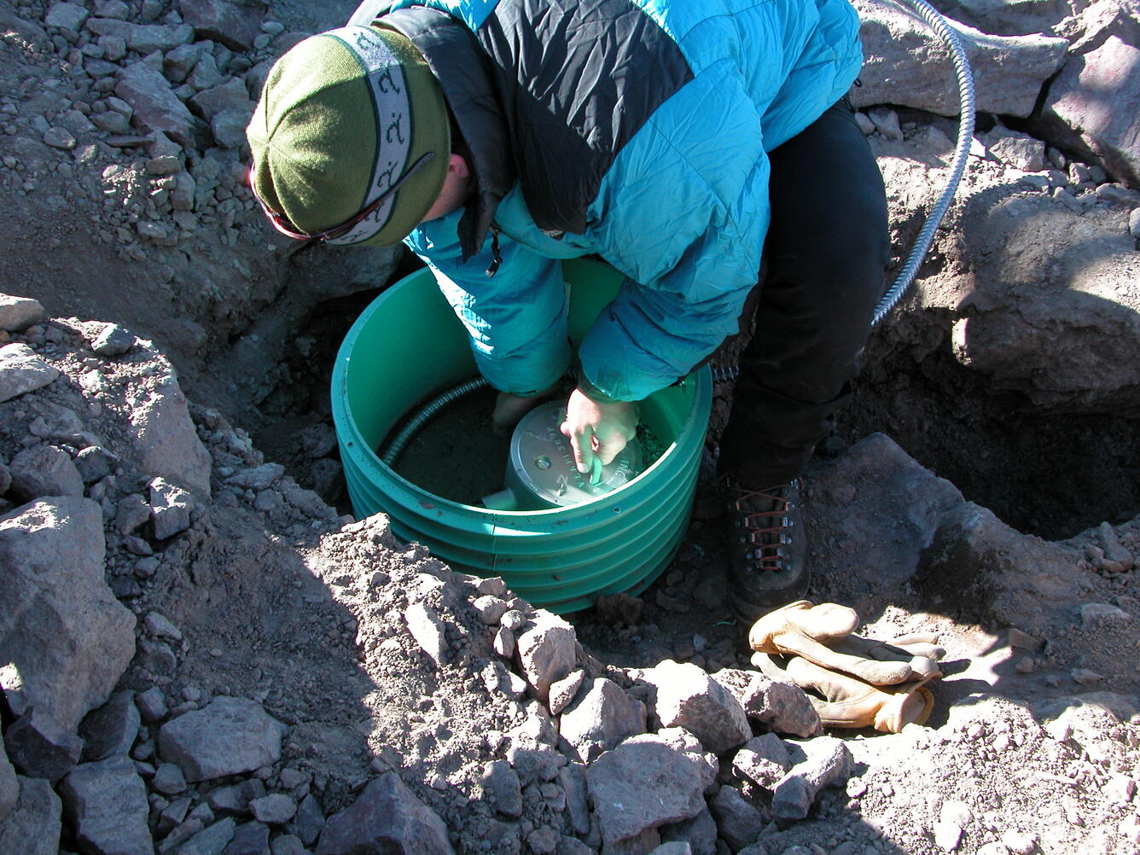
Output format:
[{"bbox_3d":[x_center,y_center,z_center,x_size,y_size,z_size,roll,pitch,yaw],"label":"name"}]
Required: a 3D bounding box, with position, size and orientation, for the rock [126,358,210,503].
[{"bbox_3d":[-0.539,0.001,1.550,0.105,0.075,0.212,-10,53,-9],"label":"rock"}]

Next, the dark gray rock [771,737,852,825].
[{"bbox_3d":[0.284,0.416,1.355,0.068,0.062,0.115,38,61,26],"label":"dark gray rock"}]

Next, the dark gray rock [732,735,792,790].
[{"bbox_3d":[0.230,0.400,1.375,0.072,0.052,0.060,16,53,12],"label":"dark gray rock"}]

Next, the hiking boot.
[{"bbox_3d":[0.267,0.096,1.578,0.110,0.160,0.290,0,52,0],"label":"hiking boot"}]

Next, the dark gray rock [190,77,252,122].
[{"bbox_3d":[-0.570,-0.535,1.880,0.105,0.060,0.065,-8,52,-6],"label":"dark gray rock"}]

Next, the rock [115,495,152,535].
[{"bbox_3d":[-0.562,0.112,1.487,0.041,0.036,0.050,-10,53,-9],"label":"rock"}]

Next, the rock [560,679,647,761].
[{"bbox_3d":[0.038,0.341,1.345,0.095,0.080,0.080,0,52,0],"label":"rock"}]

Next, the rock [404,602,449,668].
[{"bbox_3d":[-0.180,0.260,1.444,0.041,0.036,0.086,-18,54,-15],"label":"rock"}]

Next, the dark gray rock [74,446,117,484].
[{"bbox_3d":[-0.580,0.046,1.410,0.052,0.045,0.043,0,52,0],"label":"dark gray rock"}]

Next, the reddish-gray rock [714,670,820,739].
[{"bbox_3d":[0.237,0.334,1.390,0.117,0.068,0.068,14,53,11],"label":"reddish-gray rock"}]

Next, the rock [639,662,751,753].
[{"bbox_3d":[0.160,0.356,1.466,0.135,0.078,0.091,18,53,12],"label":"rock"}]

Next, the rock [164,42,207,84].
[{"bbox_3d":[-0.689,-0.654,2.063,0.066,0.052,0.073,-23,56,-18],"label":"rock"}]

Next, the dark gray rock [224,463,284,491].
[{"bbox_3d":[-0.432,0.068,1.577,0.080,0.026,0.033,-6,52,-6],"label":"dark gray rock"}]

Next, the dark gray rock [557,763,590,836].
[{"bbox_3d":[0.004,0.423,1.310,0.037,0.055,0.075,-8,52,-6],"label":"dark gray rock"}]

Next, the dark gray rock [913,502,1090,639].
[{"bbox_3d":[0.575,0.191,1.540,0.210,0.130,0.155,12,53,9],"label":"dark gray rock"}]

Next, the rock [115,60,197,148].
[{"bbox_3d":[-0.675,-0.528,1.880,0.085,0.090,0.140,-33,59,-24],"label":"rock"}]

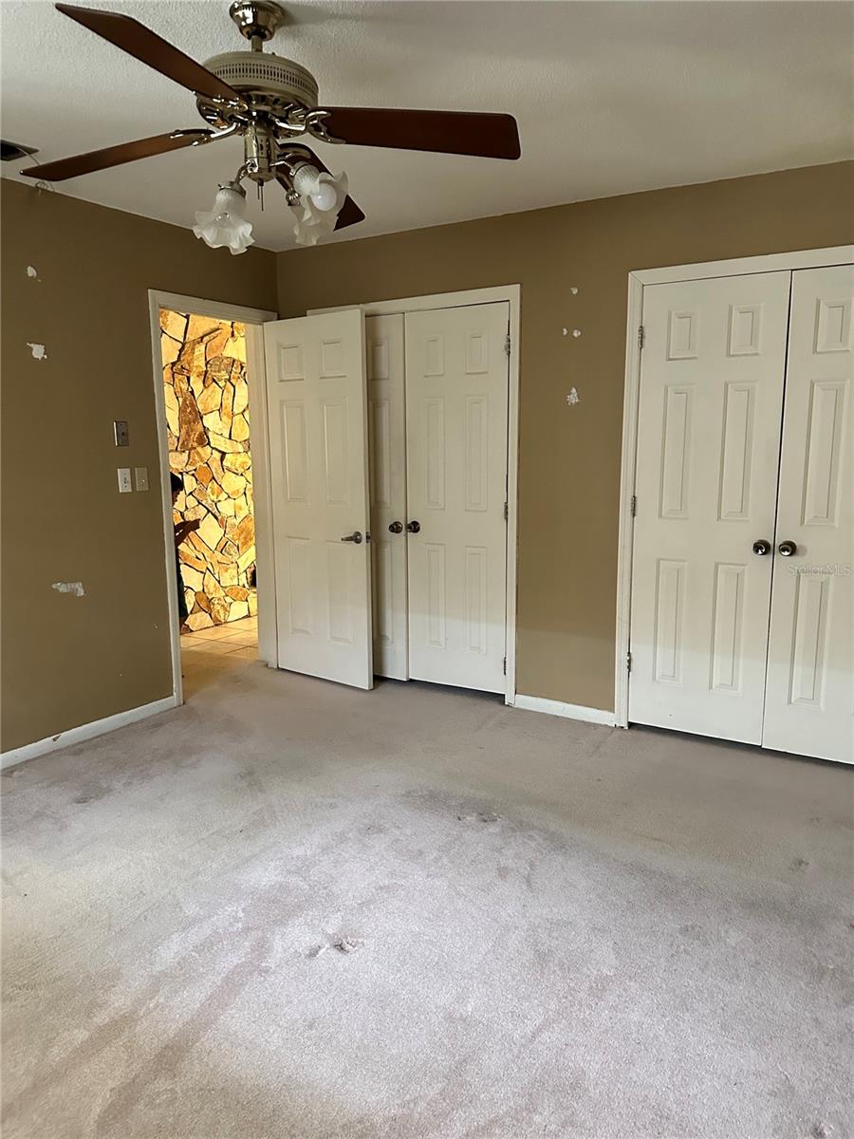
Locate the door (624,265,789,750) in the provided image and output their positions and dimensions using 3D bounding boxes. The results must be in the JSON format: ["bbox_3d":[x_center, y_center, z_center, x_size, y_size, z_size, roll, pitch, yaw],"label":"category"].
[{"bbox_3d":[1.231,-0.236,3.518,0.602,2.018,0.040,5,11,32],"label":"door"}]

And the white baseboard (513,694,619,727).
[{"bbox_3d":[0.690,0.711,4.002,0.540,0.075,0.018,5,11,32],"label":"white baseboard"}]

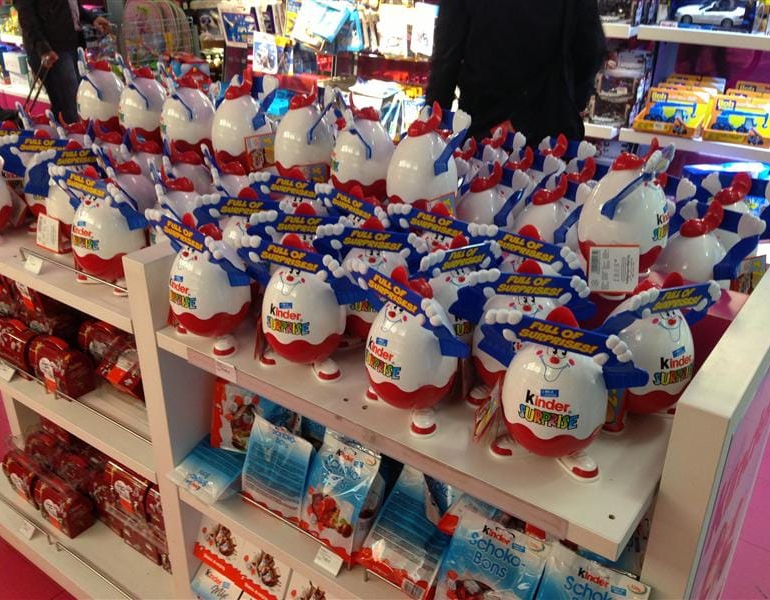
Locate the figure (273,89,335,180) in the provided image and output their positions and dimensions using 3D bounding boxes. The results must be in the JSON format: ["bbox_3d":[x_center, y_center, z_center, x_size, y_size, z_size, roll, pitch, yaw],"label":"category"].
[{"bbox_3d":[-0.173,-0.389,1.717,0.151,0.229,0.203,-11,28,-21],"label":"figure"}]

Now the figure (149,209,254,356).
[{"bbox_3d":[-0.302,-0.038,1.280,0.203,0.229,0.151,19,32,34],"label":"figure"}]

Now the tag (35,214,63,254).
[{"bbox_3d":[-0.653,-0.130,1.474,0.068,0.072,0.012,18,31,32],"label":"tag"}]

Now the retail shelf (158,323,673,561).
[{"bbox_3d":[0.045,0.120,1.260,0.845,0.033,0.370,18,31,32],"label":"retail shelf"}]

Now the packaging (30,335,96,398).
[{"bbox_3d":[-0.759,0.148,1.793,0.153,0.112,0.073,18,31,32],"label":"packaging"}]

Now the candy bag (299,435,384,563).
[{"bbox_3d":[-0.062,0.321,1.261,0.114,0.189,0.048,18,8,32],"label":"candy bag"}]

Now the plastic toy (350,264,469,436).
[{"bbox_3d":[0.032,0.057,1.091,0.151,0.229,0.203,-24,35,-39],"label":"plastic toy"}]

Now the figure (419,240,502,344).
[{"bbox_3d":[0.105,0.004,1.200,0.203,0.229,0.151,-15,30,-28],"label":"figure"}]

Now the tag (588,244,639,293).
[{"bbox_3d":[0.325,-0.045,1.083,0.069,0.069,0.012,0,26,0],"label":"tag"}]

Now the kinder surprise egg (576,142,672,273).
[{"bbox_3d":[0.379,-0.135,1.173,0.151,0.229,0.203,16,31,29],"label":"kinder surprise egg"}]

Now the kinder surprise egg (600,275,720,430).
[{"bbox_3d":[0.348,0.055,1.003,0.192,0.217,0.126,-7,27,-15],"label":"kinder surprise egg"}]

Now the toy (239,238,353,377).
[{"bbox_3d":[-0.119,-0.003,1.112,0.192,0.217,0.126,11,28,20],"label":"toy"}]

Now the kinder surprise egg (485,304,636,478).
[{"bbox_3d":[0.207,0.096,0.918,0.192,0.217,0.126,13,29,23],"label":"kinder surprise egg"}]

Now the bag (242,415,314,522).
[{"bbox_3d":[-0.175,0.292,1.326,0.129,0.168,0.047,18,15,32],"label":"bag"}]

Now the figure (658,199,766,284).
[{"bbox_3d":[0.488,-0.041,1.200,0.126,0.217,0.192,-13,29,-25],"label":"figure"}]

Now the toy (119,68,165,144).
[{"bbox_3d":[-0.589,-0.496,1.837,0.126,0.217,0.192,-9,28,-18],"label":"toy"}]

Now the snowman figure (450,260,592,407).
[{"bbox_3d":[0.192,0.044,1.119,0.203,0.229,0.151,0,26,0],"label":"snowman figure"}]

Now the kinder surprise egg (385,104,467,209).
[{"bbox_3d":[0.081,-0.284,1.481,0.151,0.229,0.203,-16,31,-30],"label":"kinder surprise egg"}]

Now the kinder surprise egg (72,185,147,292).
[{"bbox_3d":[-0.539,-0.140,1.468,0.203,0.229,0.151,16,30,28],"label":"kinder surprise egg"}]

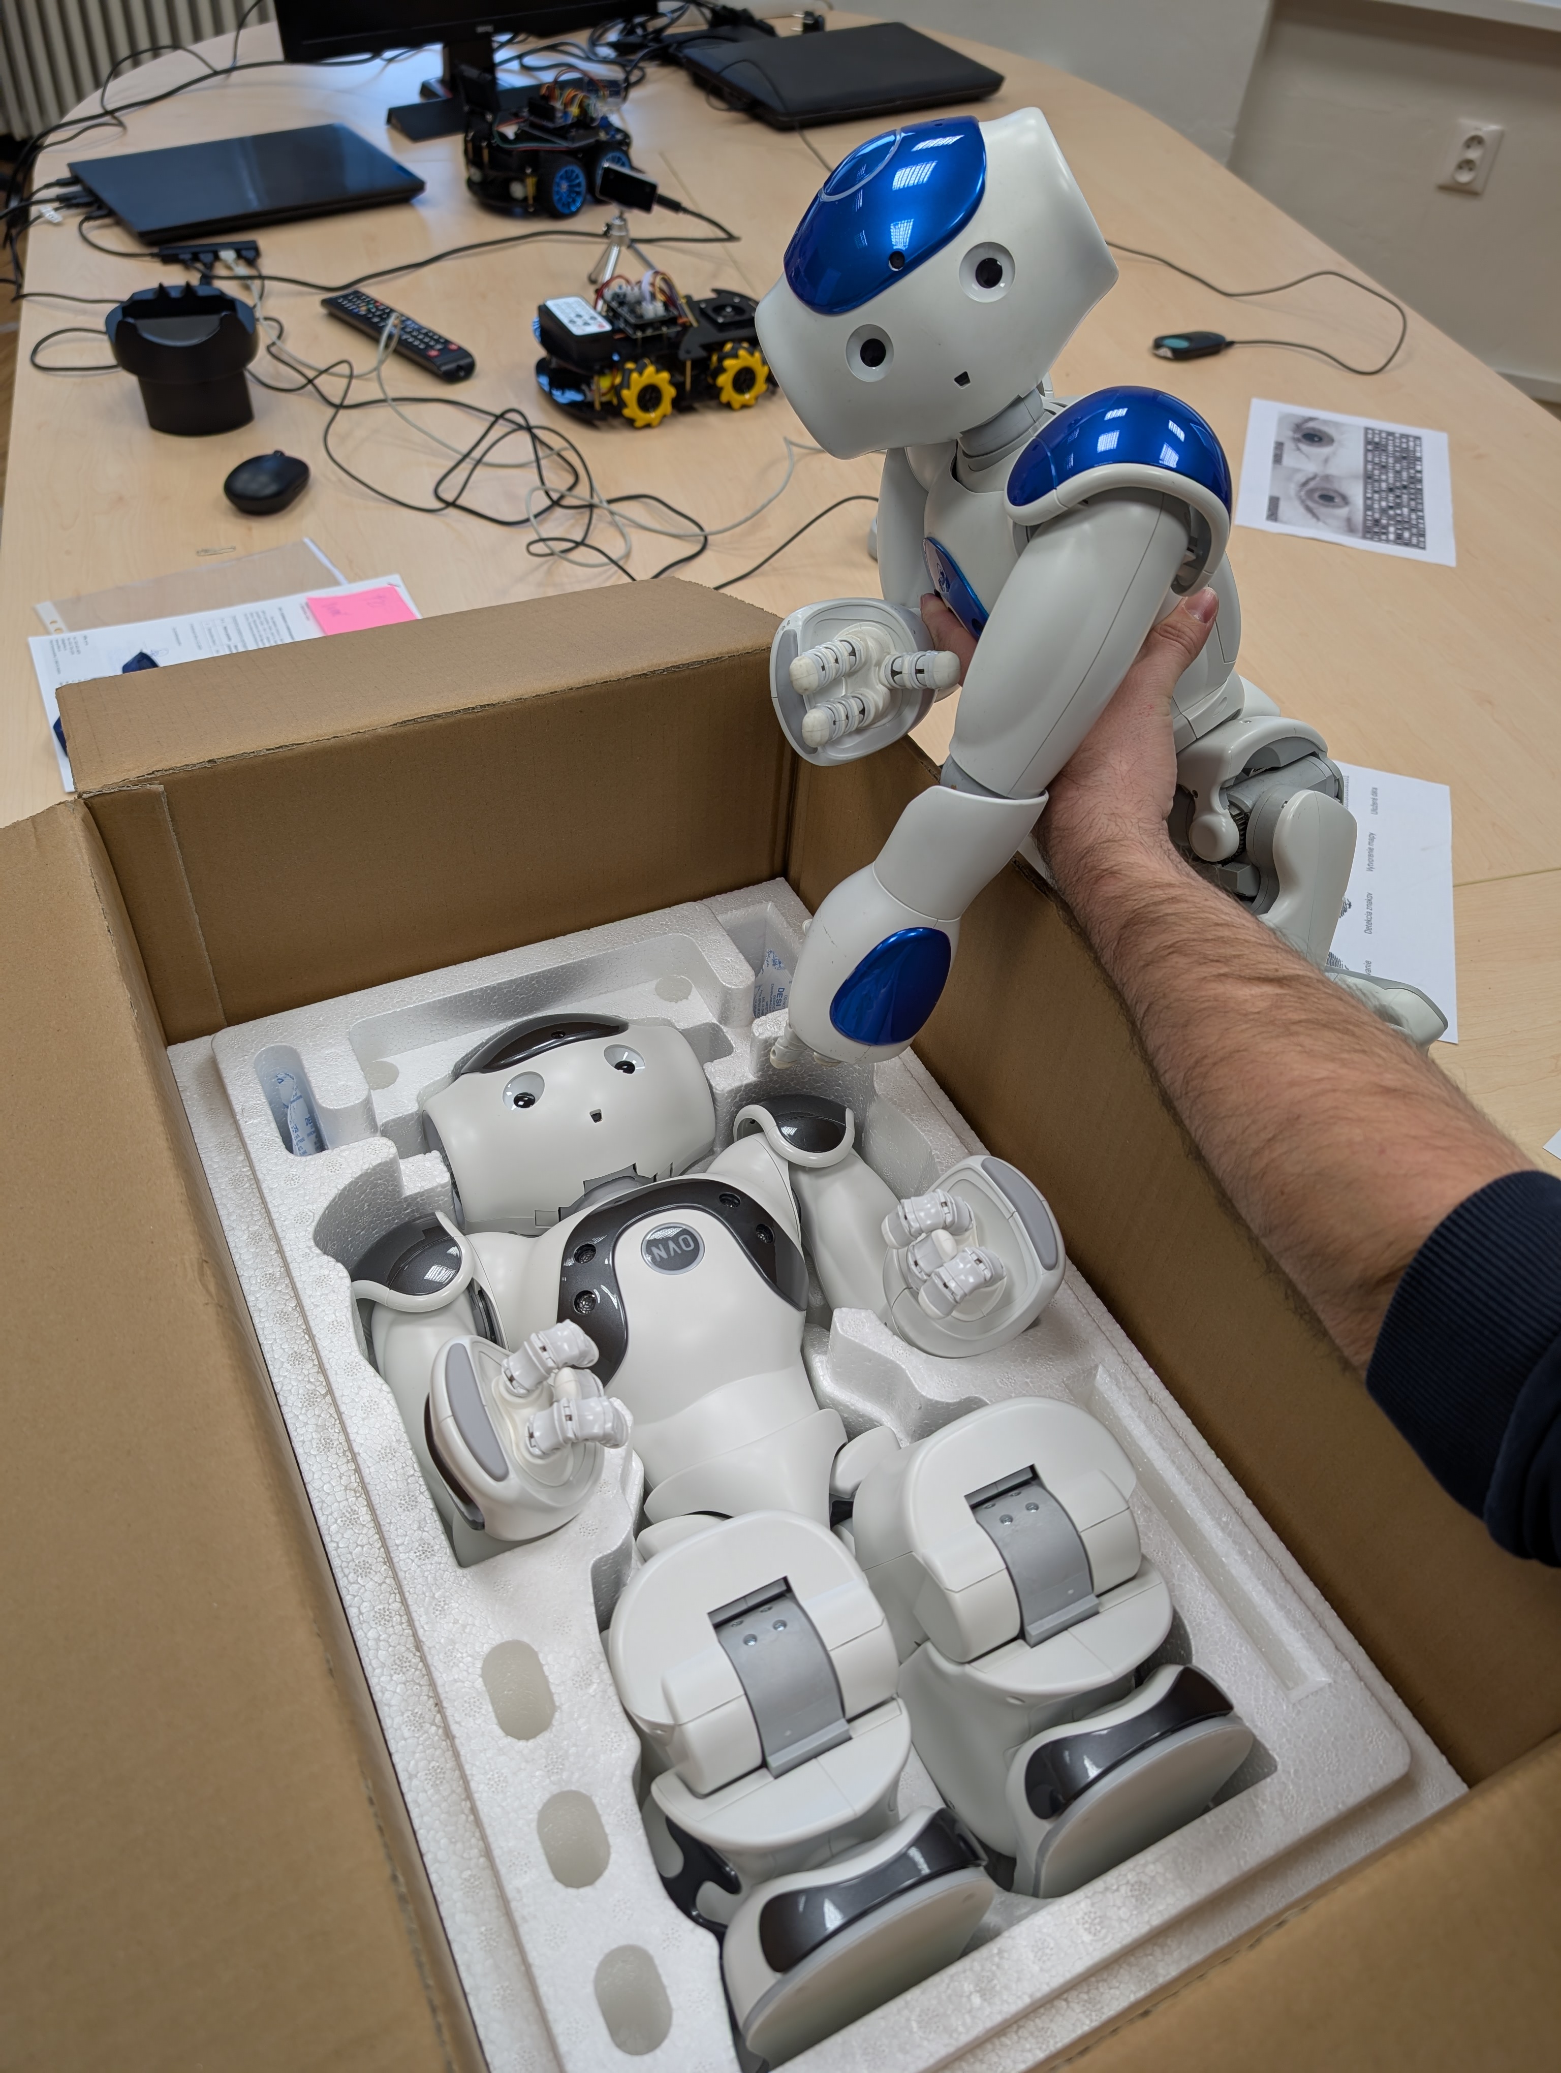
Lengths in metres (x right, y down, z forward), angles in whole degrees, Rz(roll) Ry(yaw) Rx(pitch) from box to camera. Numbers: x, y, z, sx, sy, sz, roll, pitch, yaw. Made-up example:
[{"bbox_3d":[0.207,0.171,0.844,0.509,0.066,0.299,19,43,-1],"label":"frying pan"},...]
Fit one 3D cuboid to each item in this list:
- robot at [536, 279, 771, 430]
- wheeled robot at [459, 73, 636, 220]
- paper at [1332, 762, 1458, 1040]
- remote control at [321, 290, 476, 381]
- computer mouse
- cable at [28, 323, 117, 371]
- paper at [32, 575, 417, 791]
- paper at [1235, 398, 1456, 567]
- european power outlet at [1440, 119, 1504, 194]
[{"bbox_3d":[-0.126,-0.707,1.462,0.248,0.120,0.140,-21,53,-22],"label":"robot"},{"bbox_3d":[-0.297,-1.143,1.829,0.140,0.140,0.237,30,52,21],"label":"wheeled robot"},{"bbox_3d":[0.388,-0.123,1.057,0.210,0.003,0.295,15,48,8],"label":"paper"},{"bbox_3d":[-0.406,-0.752,1.544,0.208,0.023,0.048,35,54,24],"label":"remote control"},{"bbox_3d":[-0.470,-0.510,1.312,0.060,0.035,0.095,23,50,15],"label":"computer mouse"},{"bbox_3d":[-0.720,-0.708,1.483,0.093,0.012,0.094,-3,48,-8],"label":"cable"},{"bbox_3d":[-0.422,-0.288,1.136,0.297,0.003,0.210,-17,51,-19],"label":"paper"},{"bbox_3d":[0.587,-0.580,1.488,0.210,0.003,0.297,14,48,8],"label":"paper"},{"bbox_3d":[1.357,-1.727,2.827,0.086,0.118,0.025,24,50,16],"label":"european power outlet"}]

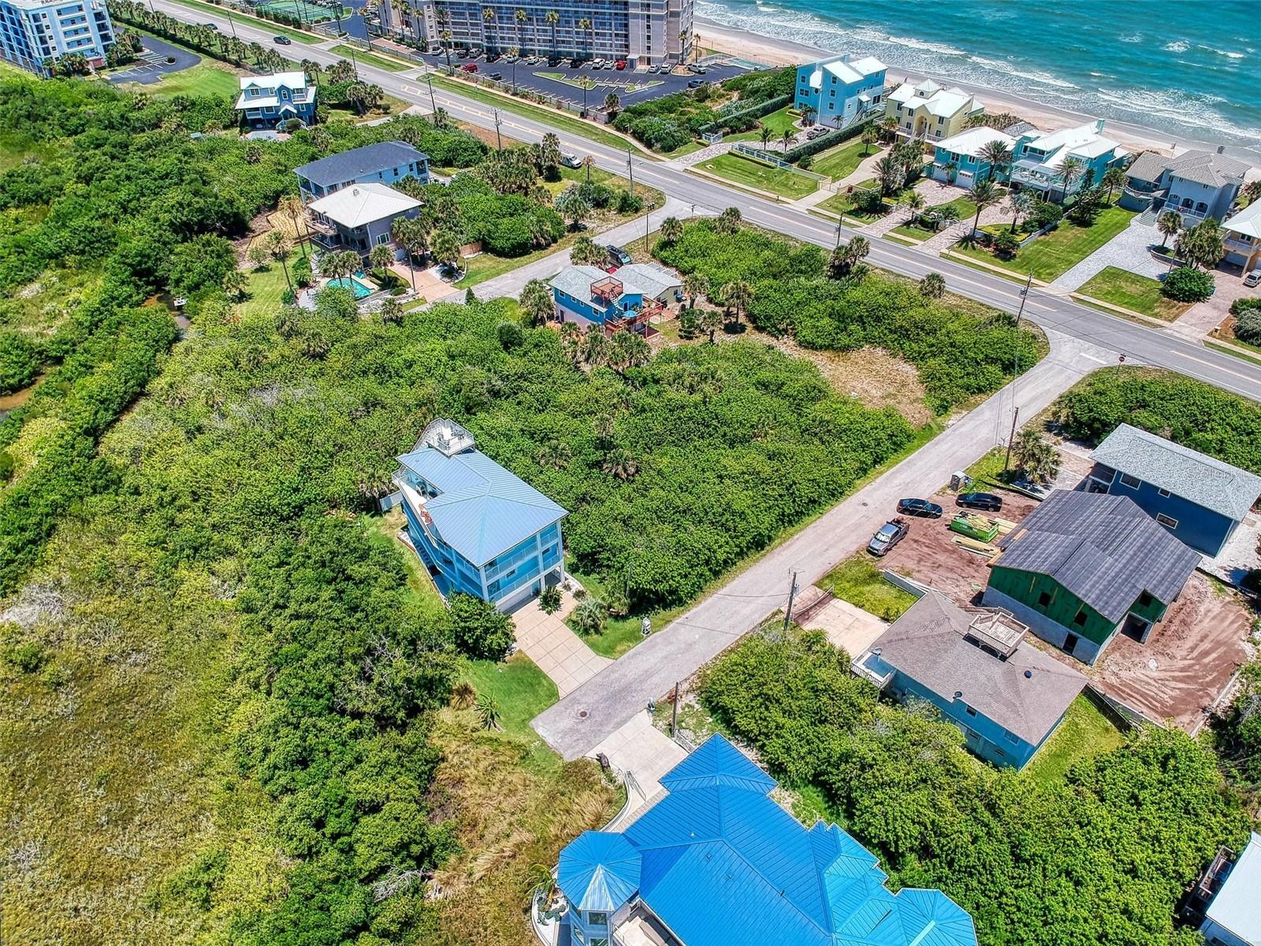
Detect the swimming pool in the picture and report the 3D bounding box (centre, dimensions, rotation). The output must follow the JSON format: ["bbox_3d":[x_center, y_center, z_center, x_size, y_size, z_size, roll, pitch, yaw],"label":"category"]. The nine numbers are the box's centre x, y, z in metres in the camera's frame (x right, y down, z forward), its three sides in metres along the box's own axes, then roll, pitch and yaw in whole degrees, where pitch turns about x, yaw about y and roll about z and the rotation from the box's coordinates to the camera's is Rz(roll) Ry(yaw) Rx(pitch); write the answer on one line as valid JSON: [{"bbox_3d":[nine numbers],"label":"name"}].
[{"bbox_3d":[-44.164,-29.361,145.648,6.205,1.280,8.471,-31,47,-33],"label":"swimming pool"}]

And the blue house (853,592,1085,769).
[{"bbox_3d":[30.154,17.562,80.529,10.900,7.300,15.500,-31,47,-33],"label":"blue house"}]

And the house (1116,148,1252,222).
[{"bbox_3d":[95.680,-50.940,157.489,17.000,11.100,17.600,-27,44,-30],"label":"house"}]

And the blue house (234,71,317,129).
[{"bbox_3d":[-79.029,-84.061,203.944,16.405,9.843,12.352,-8,39,-9],"label":"blue house"}]

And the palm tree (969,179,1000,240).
[{"bbox_3d":[57.731,-43.422,150.181,5.000,9.300,5.000,-31,46,-33],"label":"palm tree"}]

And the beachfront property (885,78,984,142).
[{"bbox_3d":[62.734,-75.833,190.171,15.700,12.300,18.300,-27,44,-30],"label":"beachfront property"}]

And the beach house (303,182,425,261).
[{"bbox_3d":[-44.377,-42.564,154.295,14.900,10.500,14.700,-31,46,-33],"label":"beach house"}]

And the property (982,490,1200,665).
[{"bbox_3d":[43.193,9.256,86.047,15.100,7.600,14.300,-31,46,-33],"label":"property"}]

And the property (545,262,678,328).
[{"bbox_3d":[-0.495,-27.117,135.040,18.200,7.700,15.100,-30,46,-32],"label":"property"}]

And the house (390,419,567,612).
[{"bbox_3d":[-16.264,4.212,90.254,10.800,12.600,19.500,-31,46,-33],"label":"house"}]

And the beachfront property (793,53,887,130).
[{"bbox_3d":[46.881,-87.238,205.538,19.000,12.000,17.000,-28,45,-30],"label":"beachfront property"}]

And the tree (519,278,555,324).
[{"bbox_3d":[-13.393,-25.277,134.301,4.752,7.029,4.752,0,38,0],"label":"tree"}]

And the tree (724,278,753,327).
[{"bbox_3d":[15.656,-24.487,131.119,4.100,6.700,4.100,-1,37,1],"label":"tree"}]

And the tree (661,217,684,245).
[{"bbox_3d":[7.166,-41.245,154.786,3.822,5.096,3.822,0,38,0],"label":"tree"}]

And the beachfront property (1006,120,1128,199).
[{"bbox_3d":[80.392,-57.537,166.796,22.795,9.894,11.446,-31,47,-33],"label":"beachfront property"}]

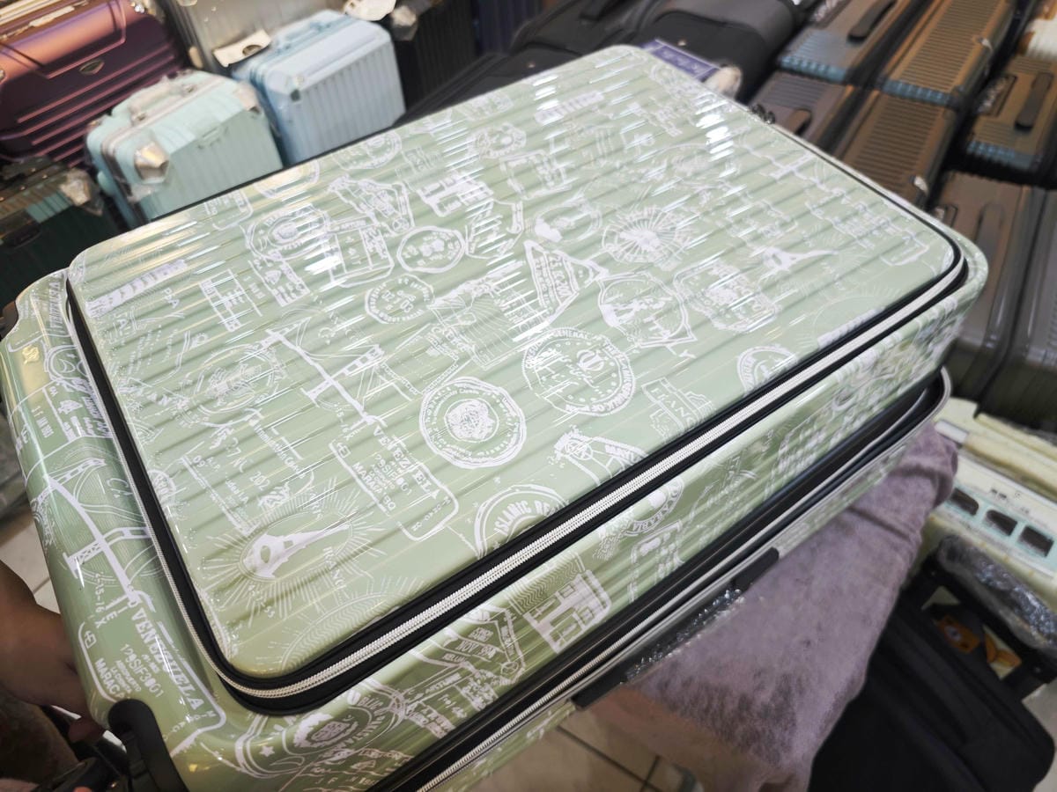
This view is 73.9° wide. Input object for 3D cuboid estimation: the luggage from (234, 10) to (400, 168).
[{"bbox_3d":[-0.551,-0.730,2.062,0.250,0.560,0.365,31,59,24],"label":"luggage"}]

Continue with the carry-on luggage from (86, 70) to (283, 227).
[{"bbox_3d":[-0.830,-0.483,1.882,0.250,0.560,0.375,26,58,22],"label":"carry-on luggage"}]

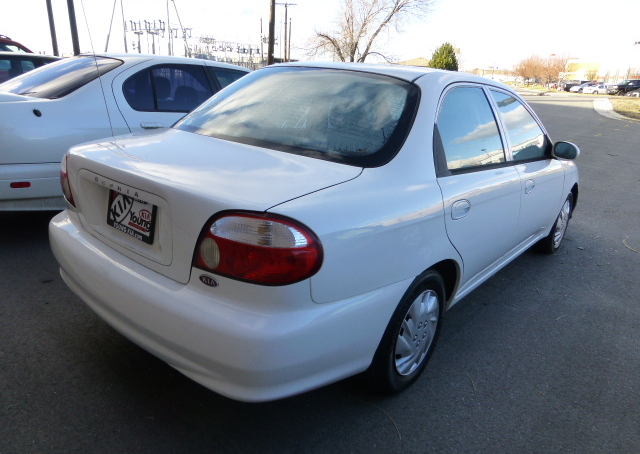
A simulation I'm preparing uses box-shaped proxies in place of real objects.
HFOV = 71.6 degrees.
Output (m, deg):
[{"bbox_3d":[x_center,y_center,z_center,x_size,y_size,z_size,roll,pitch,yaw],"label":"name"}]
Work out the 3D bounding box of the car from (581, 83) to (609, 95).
[{"bbox_3d":[31.384,-15.607,50.000,4.500,1.420,1.750,-7,22,-28],"label":"car"}]

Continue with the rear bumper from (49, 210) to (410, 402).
[{"bbox_3d":[-0.528,0.192,1.951,1.690,0.470,0.780,18,23,37],"label":"rear bumper"}]

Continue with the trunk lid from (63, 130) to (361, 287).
[{"bbox_3d":[-0.505,-0.136,1.845,1.240,0.400,0.680,18,23,37],"label":"trunk lid"}]

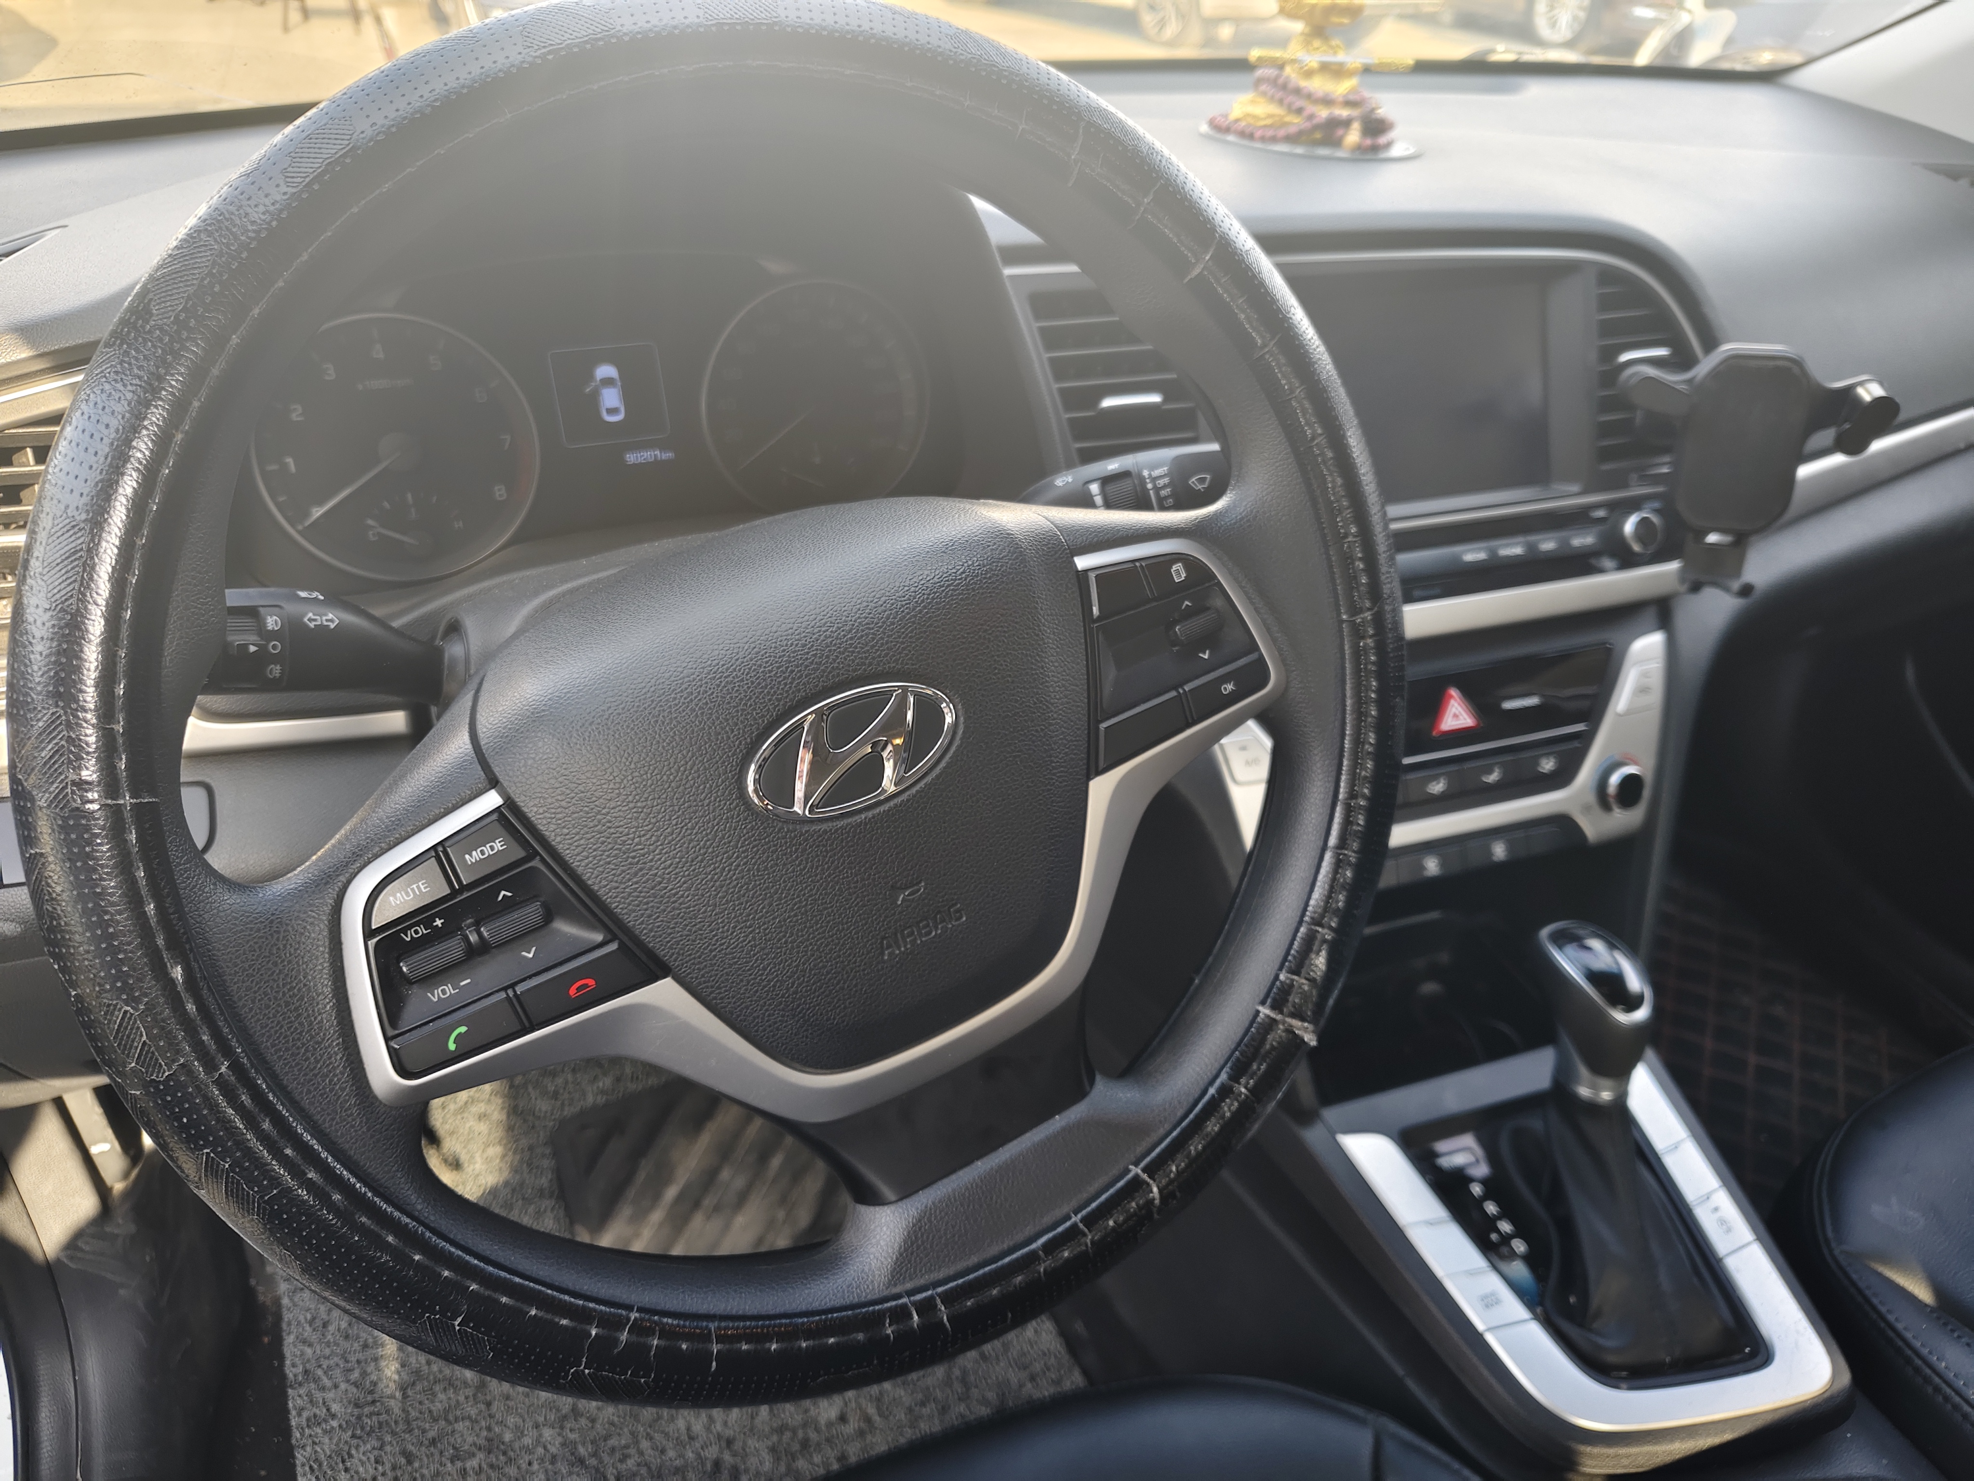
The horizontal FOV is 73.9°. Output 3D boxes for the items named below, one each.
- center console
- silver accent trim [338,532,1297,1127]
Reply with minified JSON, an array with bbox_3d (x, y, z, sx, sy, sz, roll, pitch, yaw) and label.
[{"bbox_3d":[0.268,0.040,0.627,0.410,0.465,0.460,-9,37,-21],"label":"center console"},{"bbox_3d":[-0.030,0.038,0.392,0.296,0.137,0.050,-23,13,-22],"label":"silver accent trim"}]

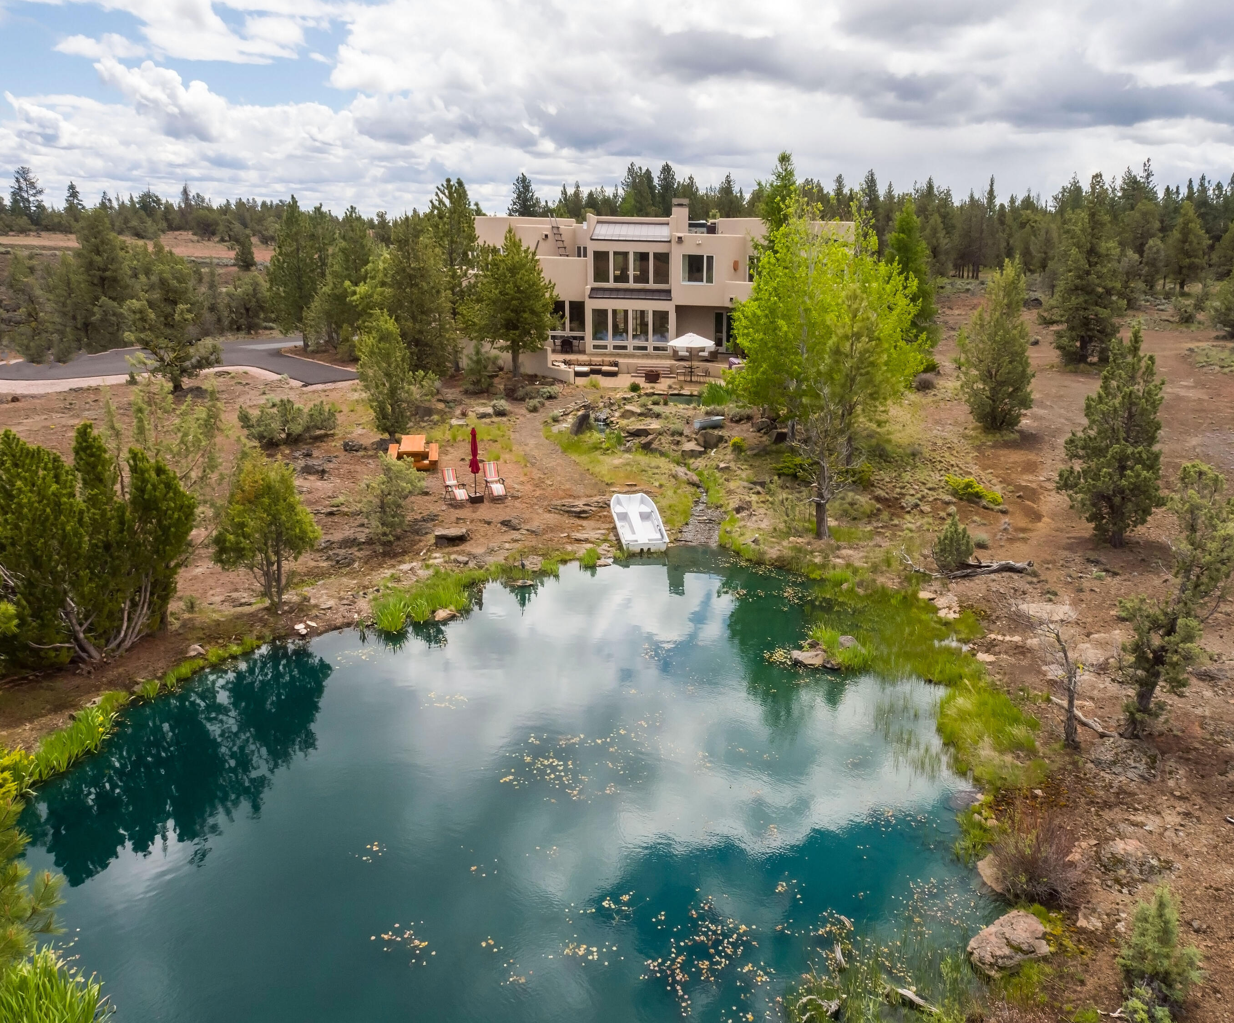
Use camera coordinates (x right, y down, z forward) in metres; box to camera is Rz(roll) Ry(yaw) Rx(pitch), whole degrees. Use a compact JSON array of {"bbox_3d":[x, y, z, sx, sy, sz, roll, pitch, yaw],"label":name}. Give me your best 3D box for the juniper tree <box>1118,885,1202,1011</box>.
[{"bbox_3d":[6.325,4.922,10.891,1.020,1.430,1.000,0,17,0],"label":"juniper tree"}]

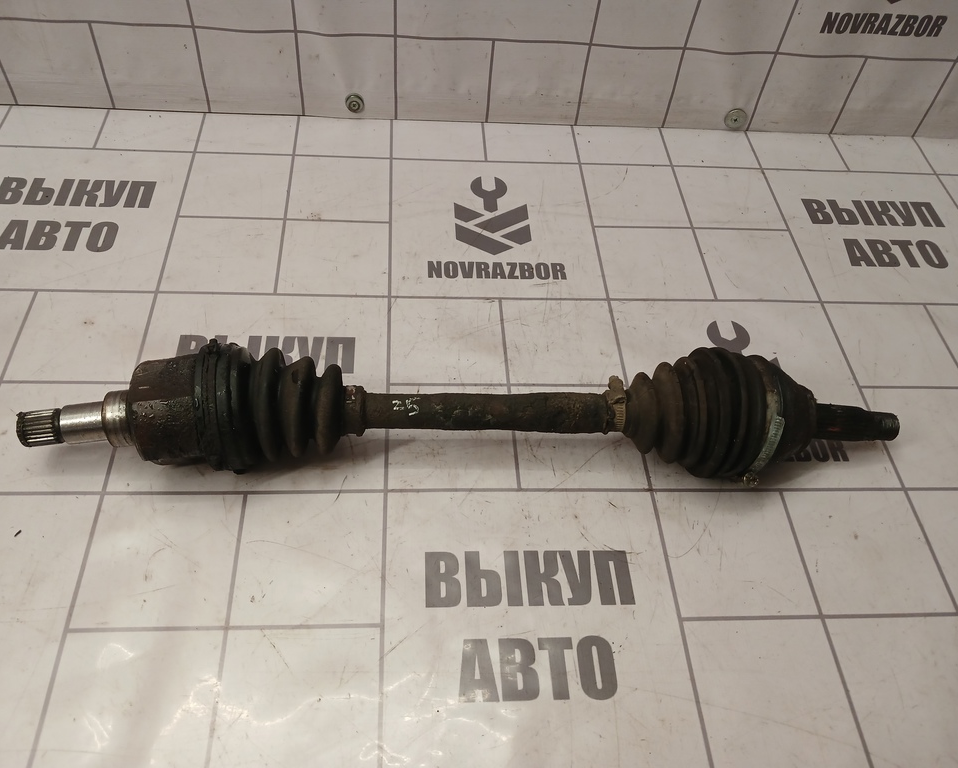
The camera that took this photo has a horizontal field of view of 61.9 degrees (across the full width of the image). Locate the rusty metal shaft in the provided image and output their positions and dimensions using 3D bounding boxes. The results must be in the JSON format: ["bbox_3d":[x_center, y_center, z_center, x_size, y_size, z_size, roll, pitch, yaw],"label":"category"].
[{"bbox_3d":[0.001,0.019,0.574,0.627,0.102,0.106,0,51,-5],"label":"rusty metal shaft"}]

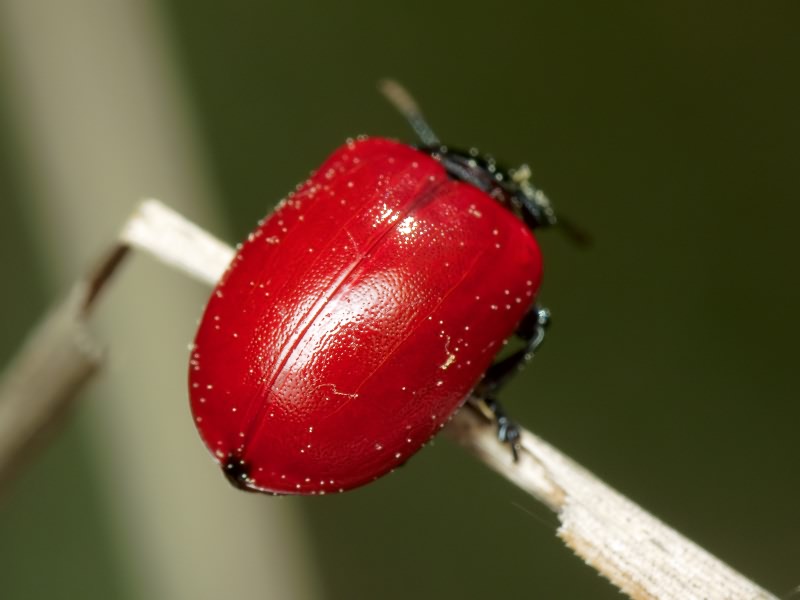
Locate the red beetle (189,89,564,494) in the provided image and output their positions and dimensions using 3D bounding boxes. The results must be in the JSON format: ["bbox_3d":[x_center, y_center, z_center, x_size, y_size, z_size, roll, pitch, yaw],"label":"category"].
[{"bbox_3d":[-0.001,0.000,0.075,0.007,0.005,0.011,33,64,13],"label":"red beetle"}]

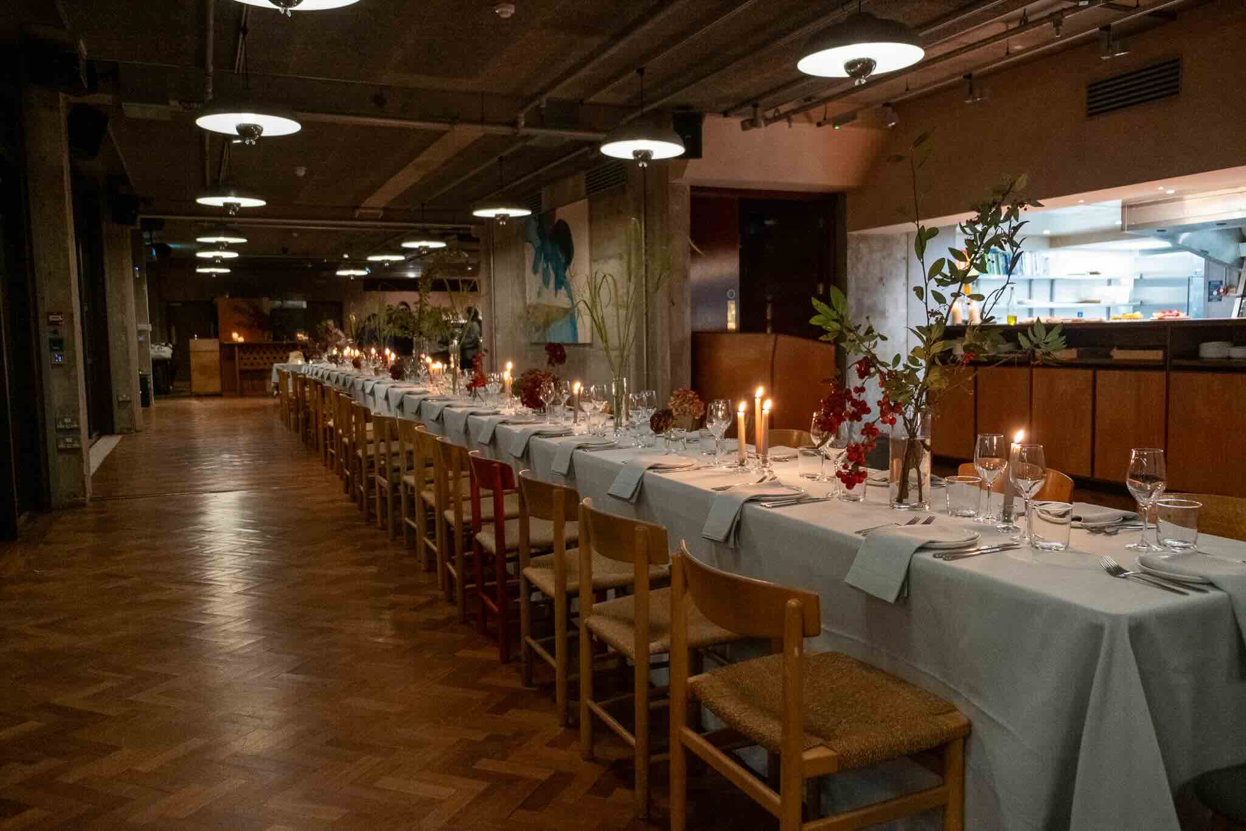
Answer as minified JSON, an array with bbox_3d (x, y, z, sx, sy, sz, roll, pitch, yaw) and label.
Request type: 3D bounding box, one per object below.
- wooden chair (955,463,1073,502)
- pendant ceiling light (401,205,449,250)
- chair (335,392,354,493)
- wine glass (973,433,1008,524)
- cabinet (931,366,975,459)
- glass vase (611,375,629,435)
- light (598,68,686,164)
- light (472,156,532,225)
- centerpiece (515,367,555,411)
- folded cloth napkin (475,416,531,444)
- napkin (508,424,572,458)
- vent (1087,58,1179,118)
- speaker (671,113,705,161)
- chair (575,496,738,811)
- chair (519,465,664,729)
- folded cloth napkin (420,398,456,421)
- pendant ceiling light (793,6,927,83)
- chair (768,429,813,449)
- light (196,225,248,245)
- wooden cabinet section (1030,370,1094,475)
[{"bbox_3d":[1.177,0.567,3.010,0.450,0.766,0.485,-3,6,-24],"label":"wooden chair"},{"bbox_3d":[-3.201,-3.016,15.000,0.688,0.725,0.688,-3,5,-25],"label":"pendant ceiling light"},{"bbox_3d":[-2.186,0.224,7.954,0.420,0.770,0.480,-3,5,-23],"label":"chair"},{"bbox_3d":[0.932,0.163,2.366,0.083,0.222,0.083,-3,5,-25],"label":"wine glass"},{"bbox_3d":[3.171,-0.042,8.522,0.500,0.820,0.580,-3,5,-25],"label":"cabinet"},{"bbox_3d":[-0.016,-0.049,4.421,0.082,0.250,0.082,-1,5,0],"label":"glass vase"},{"bbox_3d":[0.164,-2.443,7.665,0.688,0.789,0.688,-1,5,0],"label":"light"},{"bbox_3d":[-1.465,-2.726,11.317,0.688,0.818,0.688,-3,5,-25],"label":"light"},{"bbox_3d":[-0.557,-0.163,5.906,0.260,0.270,0.260,-1,5,0],"label":"centerpiece"},{"bbox_3d":[-0.660,0.072,5.074,0.250,0.130,0.175,-3,6,-24],"label":"folded cloth napkin"},{"bbox_3d":[-0.398,0.120,4.437,0.260,0.130,0.175,-3,6,-24],"label":"napkin"},{"bbox_3d":[3.588,-2.292,6.582,0.040,0.220,0.710,-3,6,-24],"label":"vent"},{"bbox_3d":[0.613,-2.647,8.850,0.270,0.460,0.280,-2,5,-7],"label":"speaker"},{"bbox_3d":[0.148,0.626,2.565,0.450,0.766,0.485,-3,6,-24],"label":"chair"},{"bbox_3d":[-0.107,0.586,3.189,0.410,0.770,0.480,-3,5,-23],"label":"chair"},{"bbox_3d":[-1.364,-0.037,7.174,0.240,0.165,0.180,-3,5,-23],"label":"folded cloth napkin"},{"bbox_3d":[1.278,-1.982,5.048,0.670,0.380,0.670,-1,5,0],"label":"pendant ceiling light"},{"bbox_3d":[0.598,0.474,4.360,0.430,0.770,0.480,-3,5,-23],"label":"chair"},{"bbox_3d":[-5.793,-2.590,13.494,0.680,0.380,0.680,-3,6,-24],"label":"light"},{"bbox_3d":[3.593,0.035,7.315,0.450,0.810,0.581,-3,5,-24],"label":"wooden cabinet section"}]

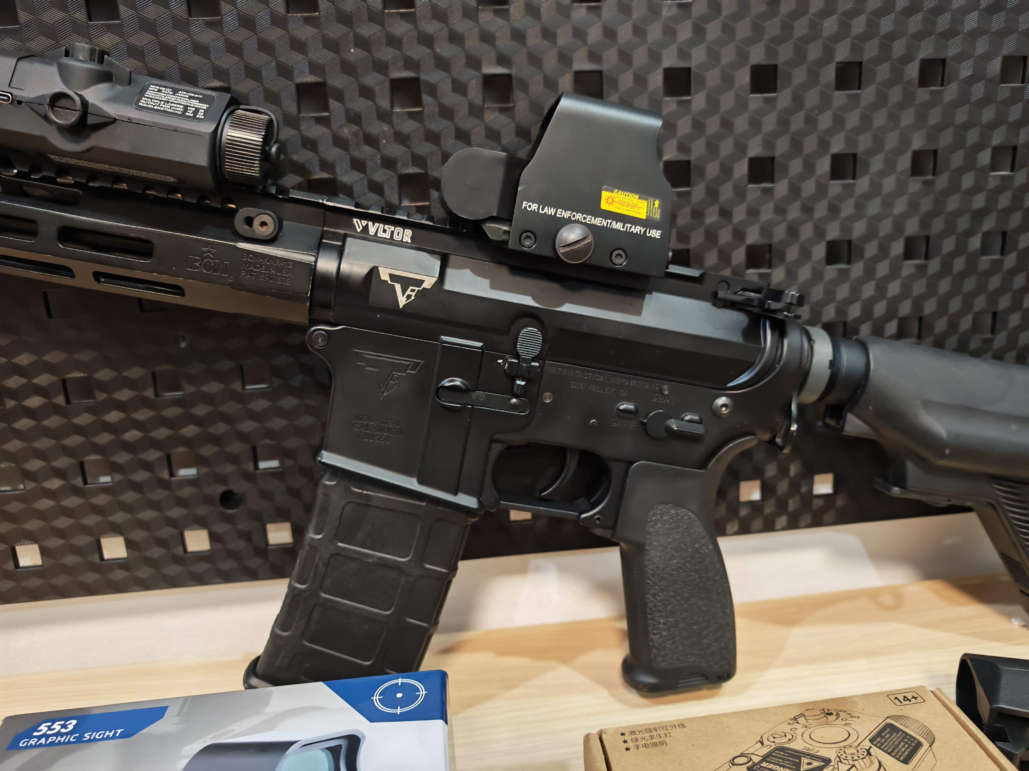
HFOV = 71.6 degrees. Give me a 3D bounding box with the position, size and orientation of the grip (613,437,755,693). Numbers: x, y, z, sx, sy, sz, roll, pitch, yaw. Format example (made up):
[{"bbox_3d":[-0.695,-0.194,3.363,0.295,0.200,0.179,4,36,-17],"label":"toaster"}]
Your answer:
[{"bbox_3d":[0.074,0.081,0.326,0.064,0.120,0.031,1,15,-5],"label":"grip"}]

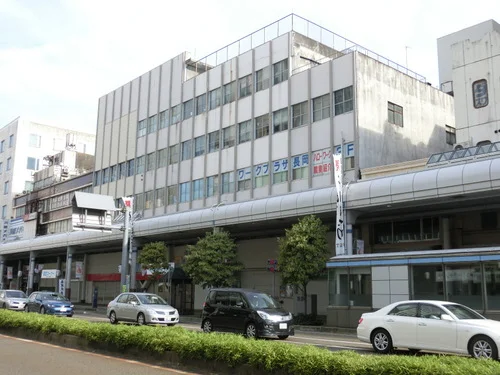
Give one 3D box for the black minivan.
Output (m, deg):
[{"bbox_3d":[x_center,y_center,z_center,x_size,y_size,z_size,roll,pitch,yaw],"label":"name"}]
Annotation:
[{"bbox_3d":[-0.097,4.528,20.406,1.660,1.765,3.710,10,-14,-40],"label":"black minivan"}]

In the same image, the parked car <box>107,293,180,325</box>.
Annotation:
[{"bbox_3d":[-5.102,5.768,26.828,1.735,1.535,4.395,10,-14,-40],"label":"parked car"}]

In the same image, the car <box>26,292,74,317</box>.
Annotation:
[{"bbox_3d":[-12.660,7.330,35.588,1.840,1.460,4.265,10,-14,-40],"label":"car"}]

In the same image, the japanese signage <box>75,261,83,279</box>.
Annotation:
[{"bbox_3d":[-15.164,7.315,49.824,0.580,1.470,0.060,10,-14,-40],"label":"japanese signage"}]

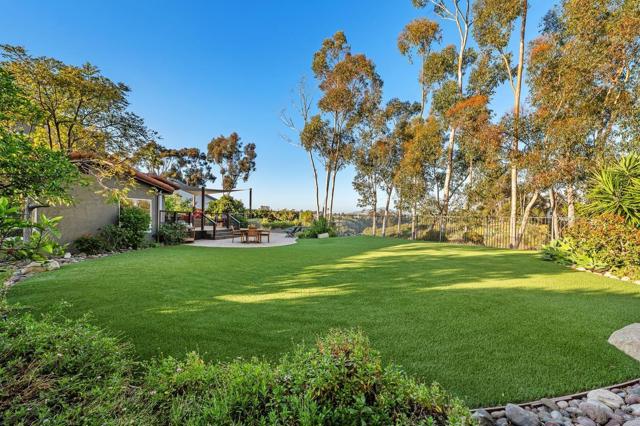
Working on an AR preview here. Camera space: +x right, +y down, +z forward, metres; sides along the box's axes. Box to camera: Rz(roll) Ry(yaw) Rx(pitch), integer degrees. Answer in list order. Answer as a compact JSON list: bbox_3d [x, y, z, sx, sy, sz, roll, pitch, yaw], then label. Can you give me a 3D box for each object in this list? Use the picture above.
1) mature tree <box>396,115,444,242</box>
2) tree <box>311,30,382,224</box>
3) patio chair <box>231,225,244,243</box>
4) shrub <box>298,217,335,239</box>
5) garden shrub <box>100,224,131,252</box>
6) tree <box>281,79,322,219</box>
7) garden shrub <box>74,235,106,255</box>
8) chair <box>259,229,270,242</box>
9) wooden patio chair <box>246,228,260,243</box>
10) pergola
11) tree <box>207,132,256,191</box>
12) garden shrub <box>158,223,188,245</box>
[{"bbox_3d":[6.650,-2.360,16.800,3.000,8.310,2.900,0,0,0],"label":"mature tree"},{"bbox_3d":[2.430,-7.390,22.000,5.800,17.520,5.200,0,0,0],"label":"tree"},{"bbox_3d":[-4.250,1.110,12.900,0.600,0.880,0.580,0,0,-10],"label":"patio chair"},{"bbox_3d":[-0.220,0.890,15.900,2.200,1.350,1.700,0,0,0],"label":"shrub"},{"bbox_3d":[-9.250,1.060,11.200,1.200,1.220,1.150,0,0,0],"label":"garden shrub"},{"bbox_3d":[-1.640,-5.310,22.000,3.500,13.180,3.000,0,0,0],"label":"tree"},{"bbox_3d":[-9.770,1.330,10.500,1.100,0.820,1.000,0,0,0],"label":"garden shrub"},{"bbox_3d":[-2.870,1.110,12.950,0.600,0.880,0.580,0,0,-10],"label":"chair"},{"bbox_3d":[-3.360,1.110,12.500,0.570,0.860,0.600,0,0,-10],"label":"wooden patio chair"},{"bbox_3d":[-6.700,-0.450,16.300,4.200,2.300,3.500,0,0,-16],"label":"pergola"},{"bbox_3d":[-12.750,-4.700,36.000,6.700,12.200,6.200,0,0,-19],"label":"tree"},{"bbox_3d":[-7.400,1.030,12.600,1.400,1.080,1.200,0,0,-30],"label":"garden shrub"}]

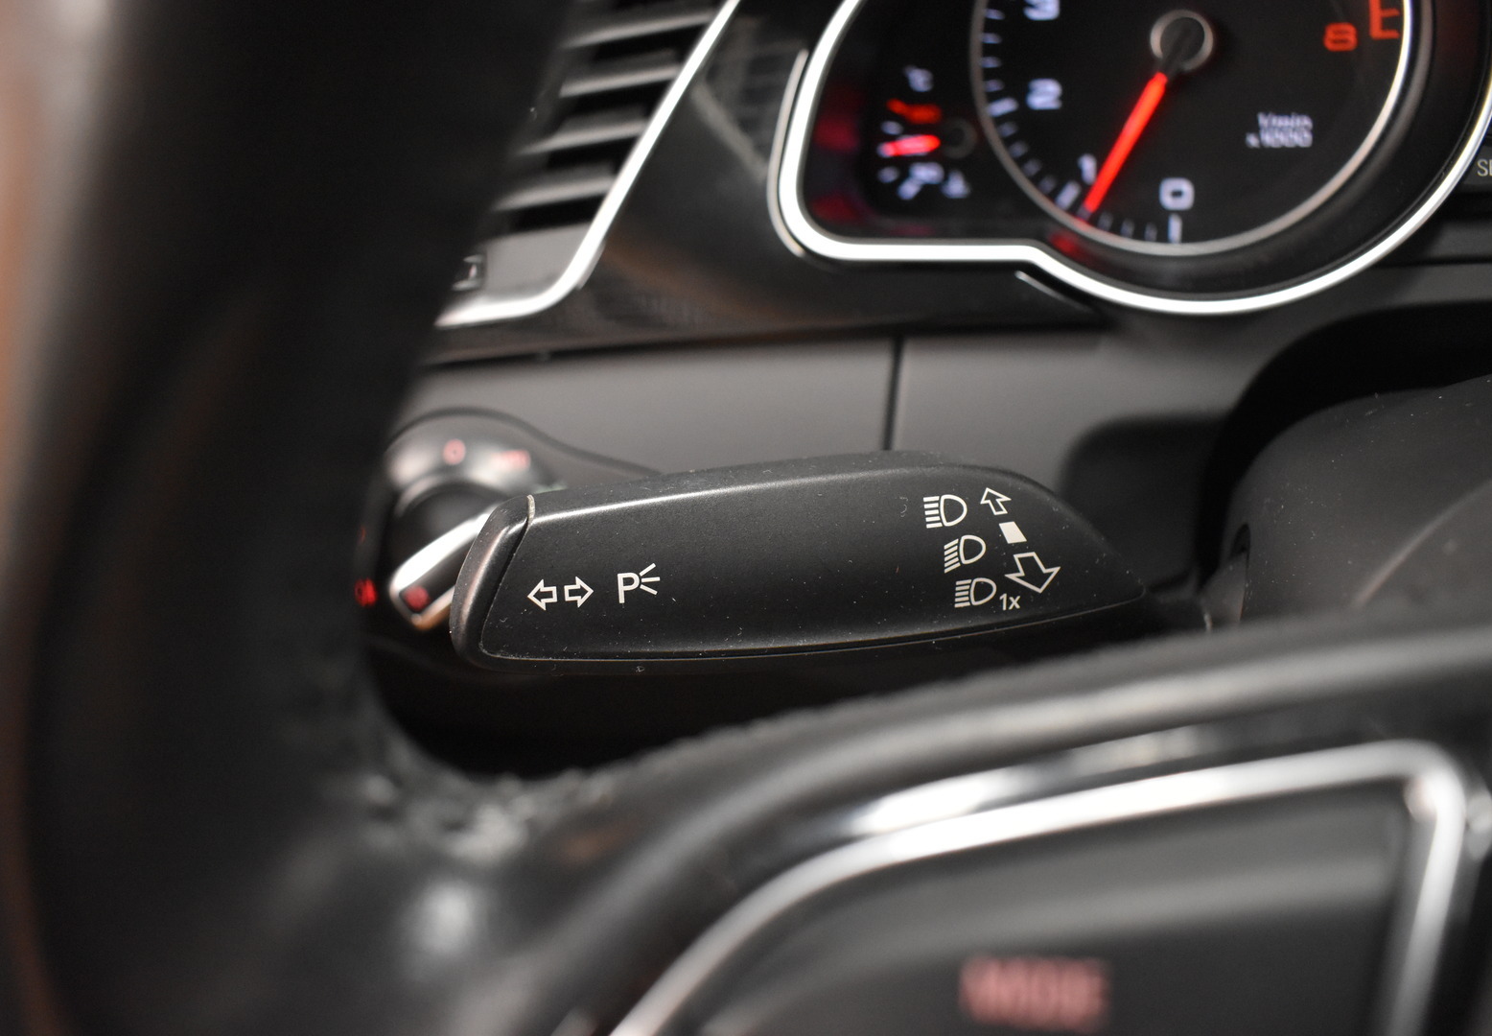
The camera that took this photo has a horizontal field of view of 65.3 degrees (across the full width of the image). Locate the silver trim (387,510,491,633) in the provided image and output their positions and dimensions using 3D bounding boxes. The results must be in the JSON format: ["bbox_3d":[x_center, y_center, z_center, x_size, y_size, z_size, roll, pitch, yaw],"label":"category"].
[{"bbox_3d":[-0.073,0.013,0.295,0.036,0.013,0.012,-37,1,-5],"label":"silver trim"}]

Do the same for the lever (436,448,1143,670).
[{"bbox_3d":[0.008,0.007,0.195,0.115,0.032,0.024,-4,-3,0],"label":"lever"}]

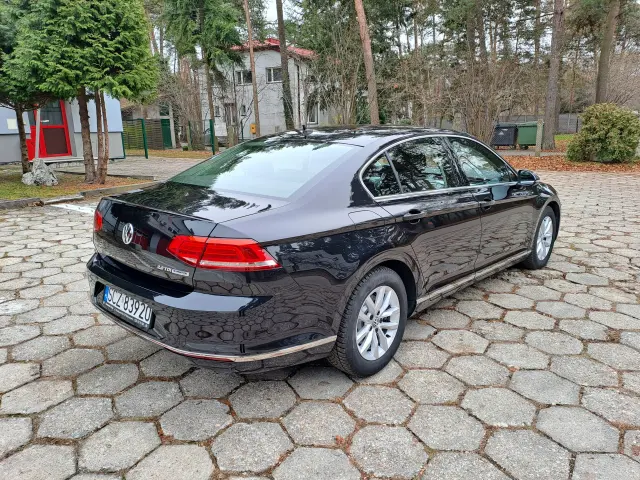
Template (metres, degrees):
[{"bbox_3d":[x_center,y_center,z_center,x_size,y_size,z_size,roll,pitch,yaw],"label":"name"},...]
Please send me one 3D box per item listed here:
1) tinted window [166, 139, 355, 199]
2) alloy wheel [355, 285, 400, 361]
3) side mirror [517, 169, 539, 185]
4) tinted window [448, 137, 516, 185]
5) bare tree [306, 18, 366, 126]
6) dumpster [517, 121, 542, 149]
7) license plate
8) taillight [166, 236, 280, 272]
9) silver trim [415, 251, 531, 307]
[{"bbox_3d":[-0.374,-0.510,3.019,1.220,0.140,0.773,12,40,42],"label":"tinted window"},{"bbox_3d":[0.296,0.478,2.762,0.170,0.445,0.445,12,19,42],"label":"alloy wheel"},{"bbox_3d":[1.778,-0.529,3.939,0.205,0.135,0.120,12,19,42],"label":"side mirror"},{"bbox_3d":[1.325,-0.628,3.710,0.875,0.438,0.060,-15,-7,-44],"label":"tinted window"},{"bbox_3d":[0.768,-7.458,22.896,2.870,6.500,2.590,-1,14,0],"label":"bare tree"},{"bbox_3d":[11.739,-5.833,25.800,1.370,1.420,1.070,5,15,22],"label":"dumpster"},{"bbox_3d":[-1.043,0.359,2.499,0.520,0.118,0.020,12,12,42],"label":"license plate"},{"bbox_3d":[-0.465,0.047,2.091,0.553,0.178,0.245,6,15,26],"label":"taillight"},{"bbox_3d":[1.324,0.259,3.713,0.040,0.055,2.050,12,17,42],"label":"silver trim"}]

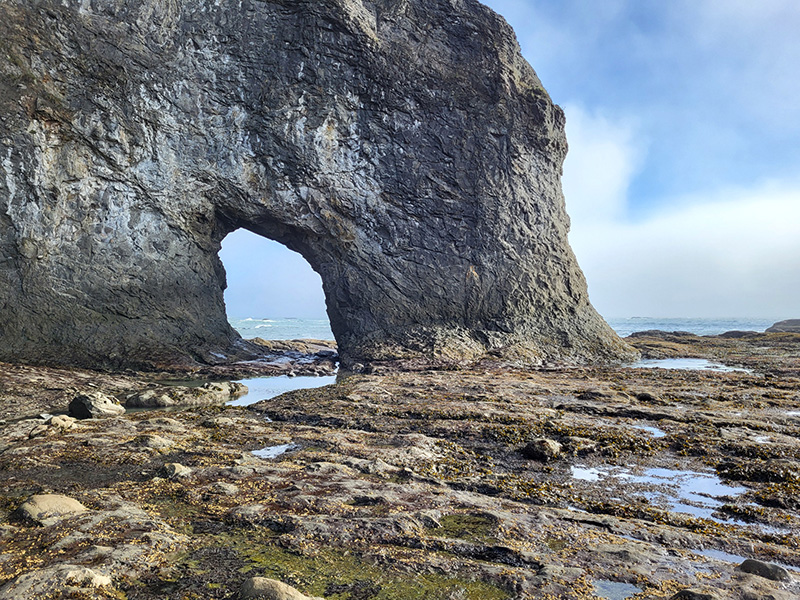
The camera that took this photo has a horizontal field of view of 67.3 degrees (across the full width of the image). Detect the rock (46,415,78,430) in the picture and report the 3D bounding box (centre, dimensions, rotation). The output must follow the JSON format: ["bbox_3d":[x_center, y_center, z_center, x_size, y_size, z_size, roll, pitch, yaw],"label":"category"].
[{"bbox_3d":[-4.949,1.779,8.789,0.382,0.200,0.306,1,-2,-29],"label":"rock"}]

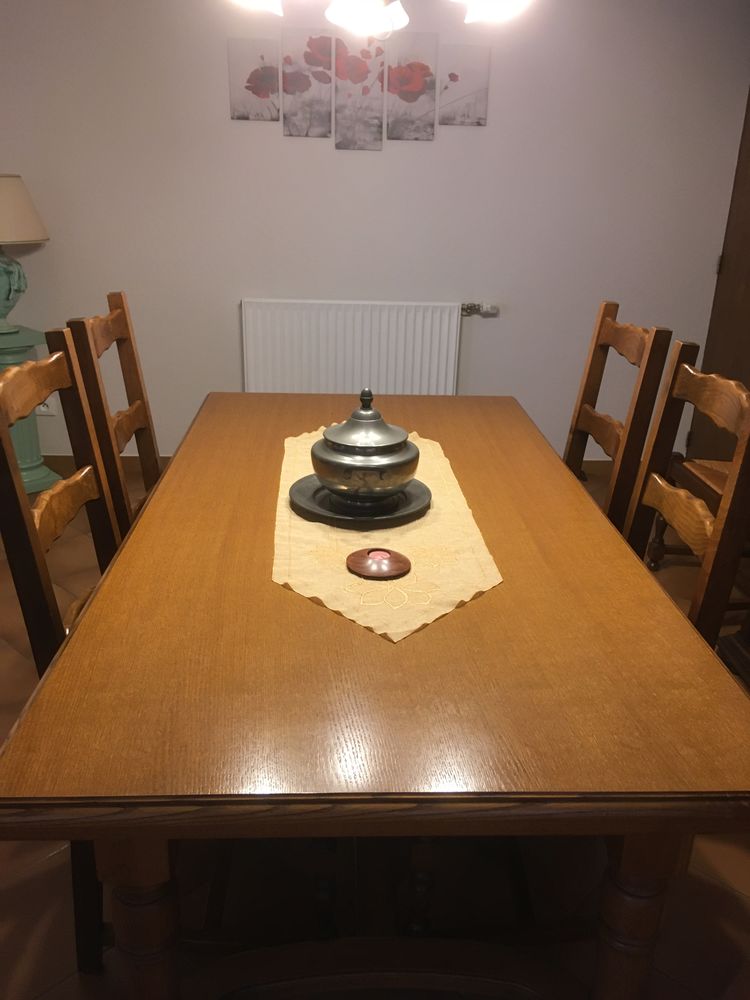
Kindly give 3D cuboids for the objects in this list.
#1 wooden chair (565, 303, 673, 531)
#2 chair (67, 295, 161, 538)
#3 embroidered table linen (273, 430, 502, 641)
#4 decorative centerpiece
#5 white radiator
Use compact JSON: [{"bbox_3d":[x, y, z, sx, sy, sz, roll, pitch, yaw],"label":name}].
[{"bbox_3d":[0.325,0.098,2.087,0.525,1.110,0.455,0,21,-3],"label":"wooden chair"},{"bbox_3d":[-0.371,0.090,2.059,0.525,1.110,0.455,0,21,-4],"label":"chair"},{"bbox_3d":[-0.005,-0.011,1.767,0.395,0.010,1.180,0,21,-4],"label":"embroidered table linen"},{"bbox_3d":[-0.027,-0.106,1.688,0.291,0.241,0.291,0,21,-3],"label":"decorative centerpiece"},{"bbox_3d":[-0.117,-0.594,3.903,0.975,0.640,0.100,0,21,-3],"label":"white radiator"}]

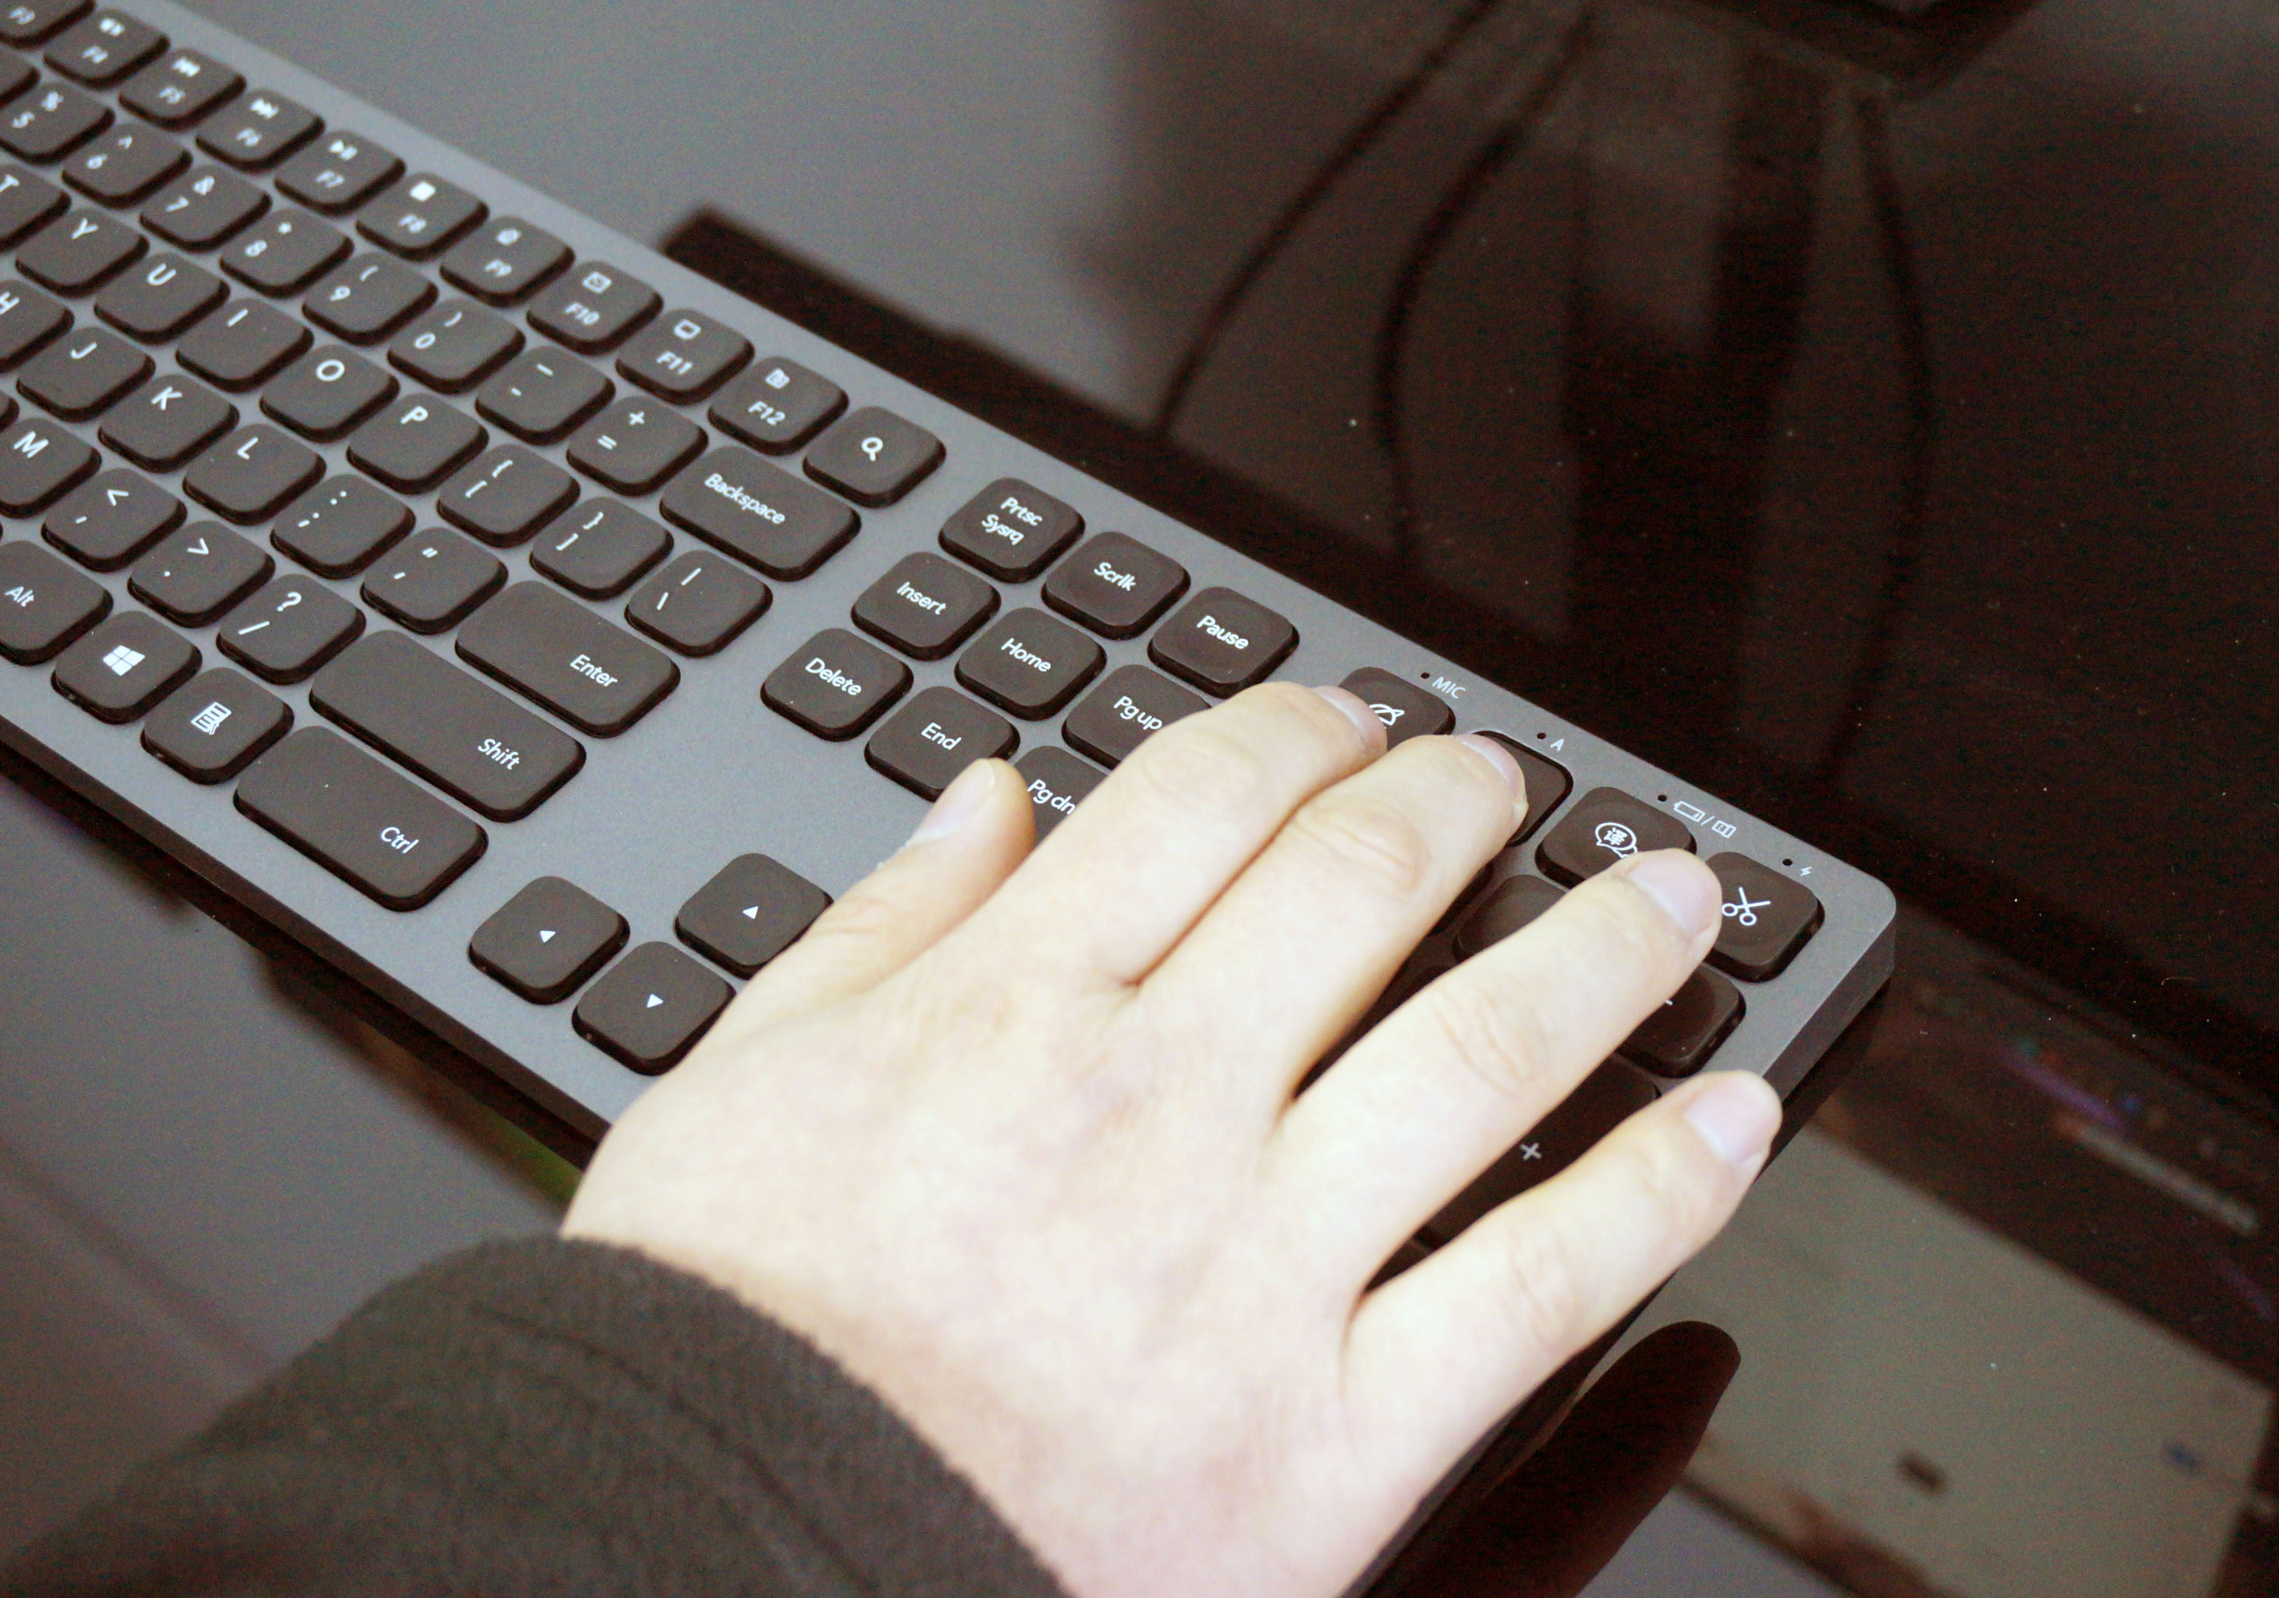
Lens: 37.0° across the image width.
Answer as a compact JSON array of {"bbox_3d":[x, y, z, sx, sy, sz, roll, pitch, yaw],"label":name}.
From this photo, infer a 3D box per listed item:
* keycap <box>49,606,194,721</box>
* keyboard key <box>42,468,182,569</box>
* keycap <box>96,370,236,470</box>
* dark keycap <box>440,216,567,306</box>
[{"bbox_3d":[-0.142,-0.019,0.476,0.017,0.003,0.017,29,55,25],"label":"keycap"},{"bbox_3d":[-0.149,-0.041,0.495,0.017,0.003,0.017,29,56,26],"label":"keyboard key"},{"bbox_3d":[-0.146,-0.056,0.510,0.017,0.003,0.017,29,55,25],"label":"keycap"},{"bbox_3d":[-0.100,-0.084,0.534,0.017,0.003,0.017,29,55,25],"label":"dark keycap"}]

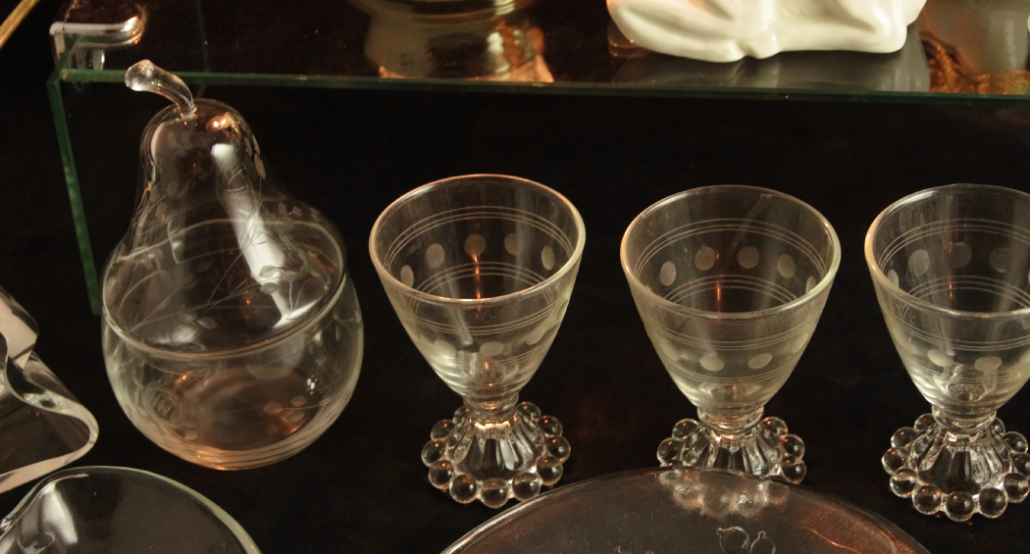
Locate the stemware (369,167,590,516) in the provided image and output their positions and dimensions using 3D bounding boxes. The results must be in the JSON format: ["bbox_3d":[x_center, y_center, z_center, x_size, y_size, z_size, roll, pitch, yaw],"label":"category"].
[{"bbox_3d":[-0.009,0.025,0.767,0.068,0.094,0.068,-4,38,0],"label":"stemware"}]

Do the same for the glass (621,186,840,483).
[{"bbox_3d":[0.070,0.028,0.755,0.068,0.094,0.068,-4,38,0],"label":"glass"}]

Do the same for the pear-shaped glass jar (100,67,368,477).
[{"bbox_3d":[-0.098,-0.008,0.771,0.088,0.150,0.088,-4,38,0],"label":"pear-shaped glass jar"}]

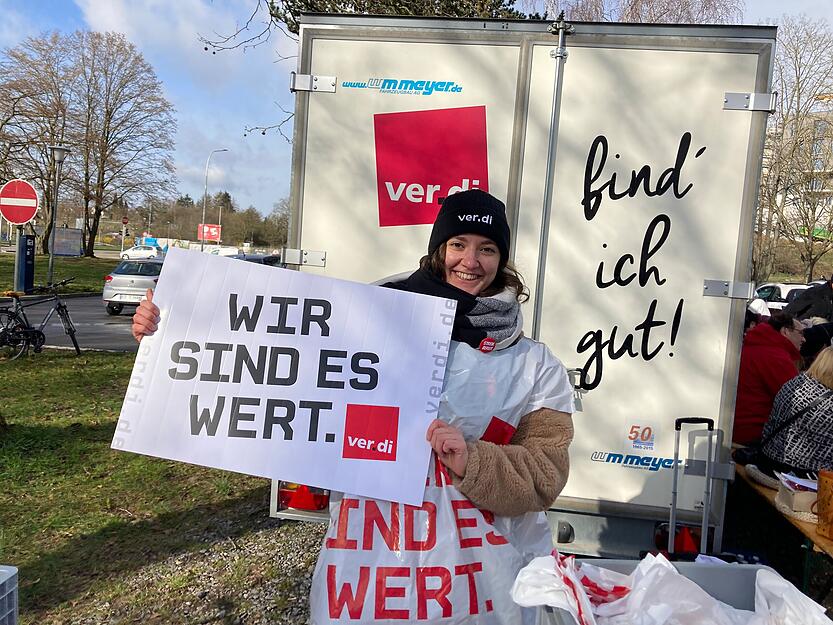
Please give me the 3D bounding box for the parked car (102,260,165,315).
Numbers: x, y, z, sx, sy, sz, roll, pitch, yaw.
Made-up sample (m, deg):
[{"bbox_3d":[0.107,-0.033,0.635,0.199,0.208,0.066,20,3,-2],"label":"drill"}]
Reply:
[{"bbox_3d":[-6.850,-0.706,18.400,1.780,1.450,4.060,4,3,0],"label":"parked car"}]

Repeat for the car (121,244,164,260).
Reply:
[{"bbox_3d":[-28.106,-6.143,69.000,4.120,1.470,1.750,4,4,-3],"label":"car"}]

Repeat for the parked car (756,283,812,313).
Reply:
[{"bbox_3d":[12.800,-0.129,23.000,4.250,1.680,1.750,7,5,40],"label":"parked car"}]

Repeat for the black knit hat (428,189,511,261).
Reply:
[{"bbox_3d":[0.117,-0.194,1.470,0.180,0.163,0.205,9,-5,2],"label":"black knit hat"}]

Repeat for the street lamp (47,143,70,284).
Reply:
[{"bbox_3d":[-12.097,-3.253,22.600,0.700,4.720,0.700,6,3,0],"label":"street lamp"}]

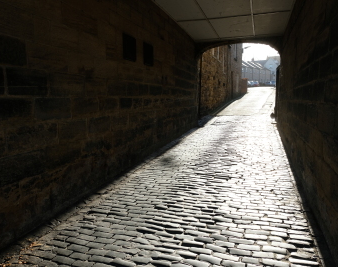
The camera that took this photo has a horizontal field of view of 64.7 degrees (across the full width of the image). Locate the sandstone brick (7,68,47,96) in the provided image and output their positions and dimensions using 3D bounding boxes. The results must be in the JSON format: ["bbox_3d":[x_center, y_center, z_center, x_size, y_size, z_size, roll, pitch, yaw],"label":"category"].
[{"bbox_3d":[-1.659,-0.571,2.977,0.250,0.282,0.552,2,8,18],"label":"sandstone brick"}]

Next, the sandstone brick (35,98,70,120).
[{"bbox_3d":[-1.544,-0.319,3.358,0.250,0.270,0.630,2,8,18],"label":"sandstone brick"}]

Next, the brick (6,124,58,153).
[{"bbox_3d":[-1.612,0.040,3.051,0.200,0.274,0.714,2,8,19],"label":"brick"}]

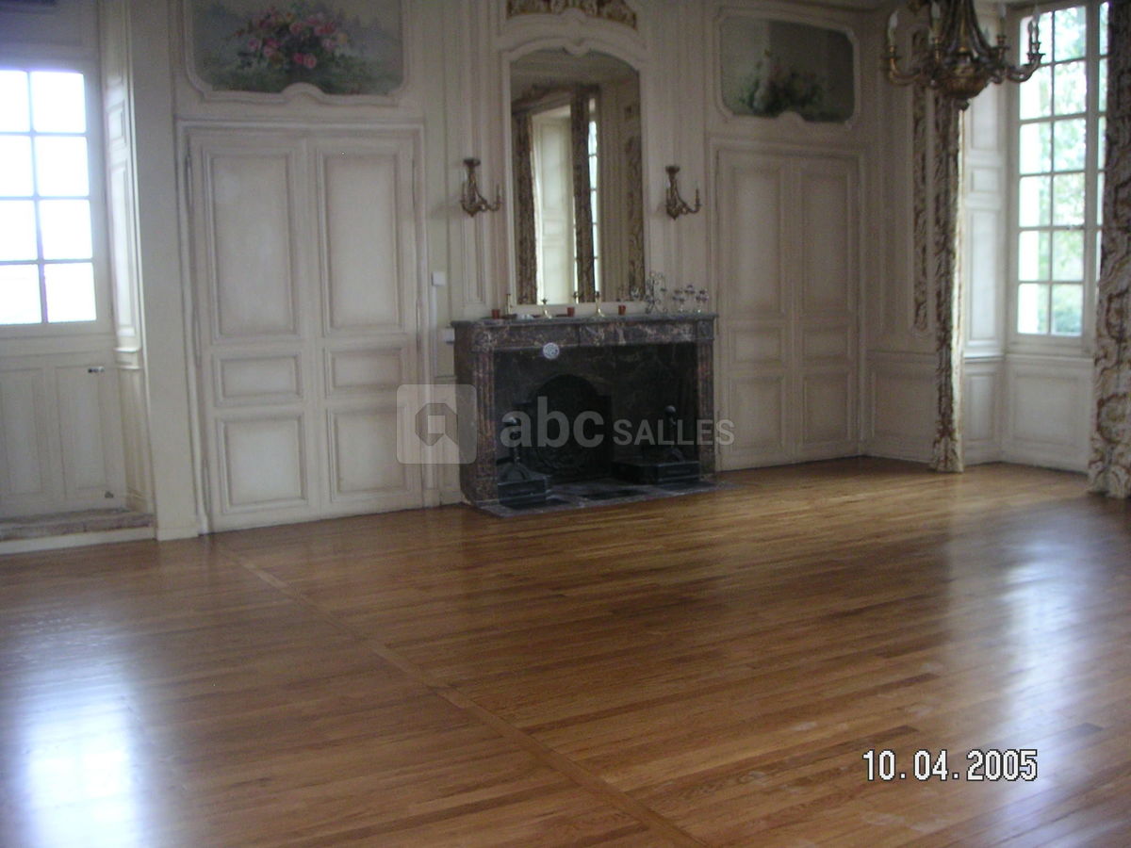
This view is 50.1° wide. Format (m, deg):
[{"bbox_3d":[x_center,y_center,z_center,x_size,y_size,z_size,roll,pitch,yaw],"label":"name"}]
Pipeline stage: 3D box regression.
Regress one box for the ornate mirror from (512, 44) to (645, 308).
[{"bbox_3d":[0.106,-1.713,8.392,1.054,1.740,0.050,-5,8,-30],"label":"ornate mirror"}]

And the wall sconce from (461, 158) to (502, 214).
[{"bbox_3d":[-0.561,-1.562,7.950,0.280,0.370,0.170,-5,8,-30],"label":"wall sconce"}]

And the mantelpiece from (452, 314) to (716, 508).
[{"bbox_3d":[0.184,-0.132,8.279,1.945,1.184,0.272,-5,8,-30],"label":"mantelpiece"}]

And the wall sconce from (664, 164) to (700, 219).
[{"bbox_3d":[0.845,-1.676,8.755,0.280,0.370,0.170,-5,8,-30],"label":"wall sconce"}]

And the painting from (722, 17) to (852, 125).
[{"bbox_3d":[1.718,-2.688,9.230,1.330,0.725,0.050,-5,8,-30],"label":"painting"}]

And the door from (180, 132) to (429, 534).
[{"bbox_3d":[-1.537,-0.576,7.385,1.390,2.352,0.071,-5,8,-30],"label":"door"}]

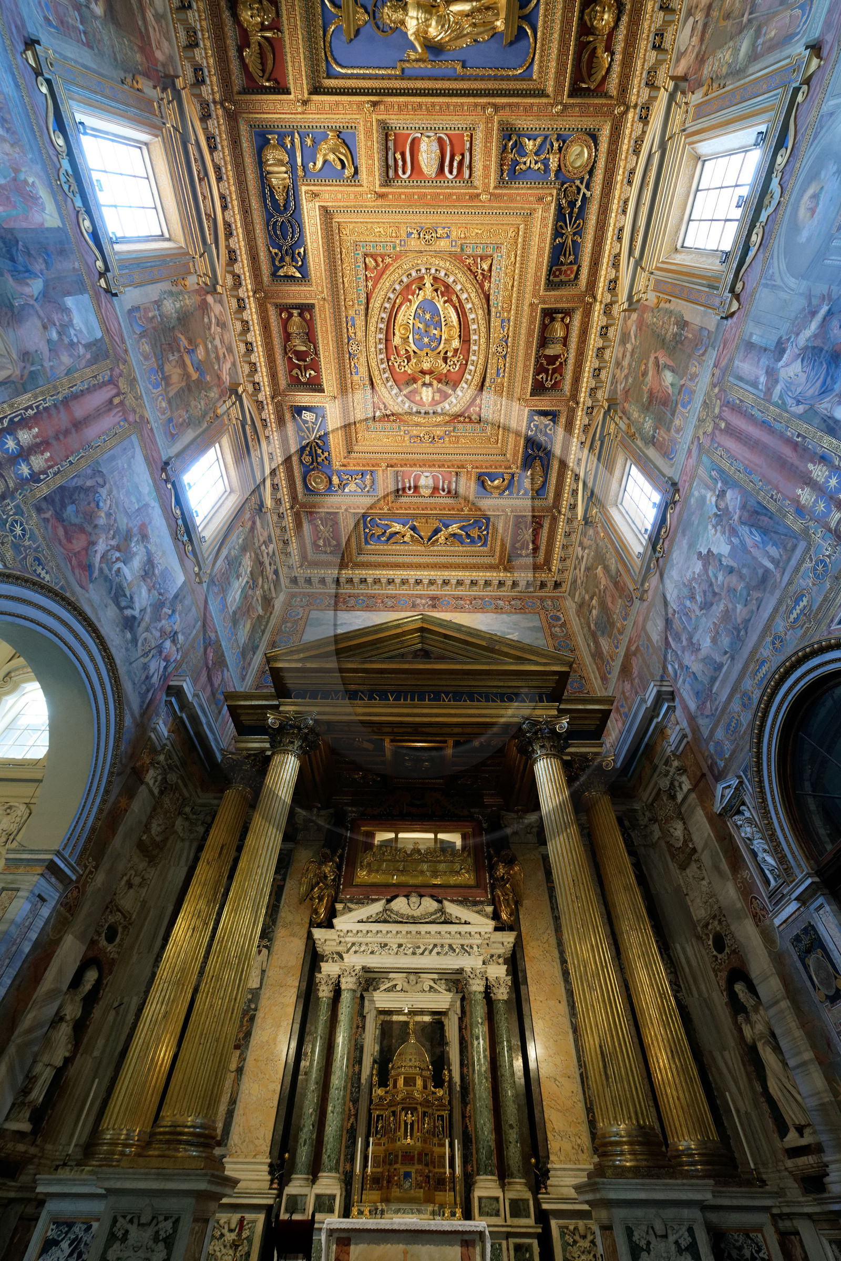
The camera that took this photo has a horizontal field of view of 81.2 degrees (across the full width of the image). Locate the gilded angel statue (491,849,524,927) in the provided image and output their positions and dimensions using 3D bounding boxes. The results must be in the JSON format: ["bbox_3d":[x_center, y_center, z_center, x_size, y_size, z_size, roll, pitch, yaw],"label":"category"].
[{"bbox_3d":[2.281,6.731,12.980,0.660,1.810,0.600,-23,-55,19],"label":"gilded angel statue"}]

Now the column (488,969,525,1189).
[{"bbox_3d":[1.780,9.219,10.286,0.480,3.170,0.480,1,-50,0],"label":"column"}]

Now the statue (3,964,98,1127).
[{"bbox_3d":[-7.245,8.153,9.759,0.580,2.450,0.700,-6,-51,6],"label":"statue"}]

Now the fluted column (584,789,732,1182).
[{"bbox_3d":[4.962,6.960,11.164,1.110,7.407,1.110,1,-50,0],"label":"fluted column"}]

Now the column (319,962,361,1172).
[{"bbox_3d":[-1.565,8.671,9.896,0.480,3.170,0.480,1,-50,0],"label":"column"}]

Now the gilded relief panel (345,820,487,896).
[{"bbox_3d":[-0.127,7.436,15.943,4.468,2.491,0.400,1,-50,0],"label":"gilded relief panel"}]

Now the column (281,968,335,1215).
[{"bbox_3d":[-2.174,9.309,10.138,0.500,3.630,0.500,1,-50,0],"label":"column"}]

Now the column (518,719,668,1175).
[{"bbox_3d":[3.310,5.455,10.422,1.160,8.237,1.160,1,-50,0],"label":"column"}]

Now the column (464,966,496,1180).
[{"bbox_3d":[1.203,8.710,9.875,0.480,3.170,0.480,1,-50,0],"label":"column"}]

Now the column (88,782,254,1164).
[{"bbox_3d":[-5.223,6.826,11.231,1.110,7.431,1.110,1,-50,0],"label":"column"}]

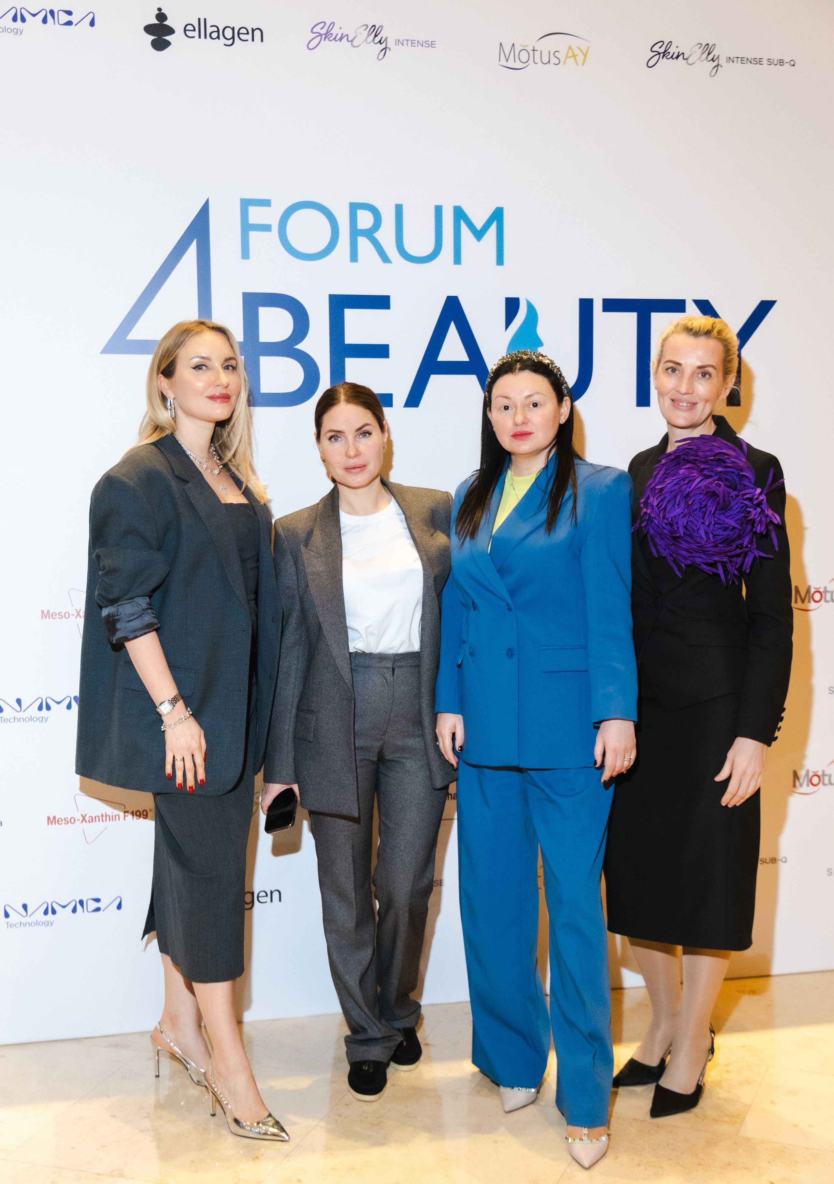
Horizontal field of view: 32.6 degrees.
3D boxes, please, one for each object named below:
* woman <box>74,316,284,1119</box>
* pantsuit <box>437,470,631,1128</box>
[{"bbox_3d":[-0.517,0.297,3.255,0.510,1.790,0.480,-5,6,-40],"label":"woman"},{"bbox_3d":[0.263,0.439,3.127,0.470,1.470,0.380,1,5,22],"label":"pantsuit"}]

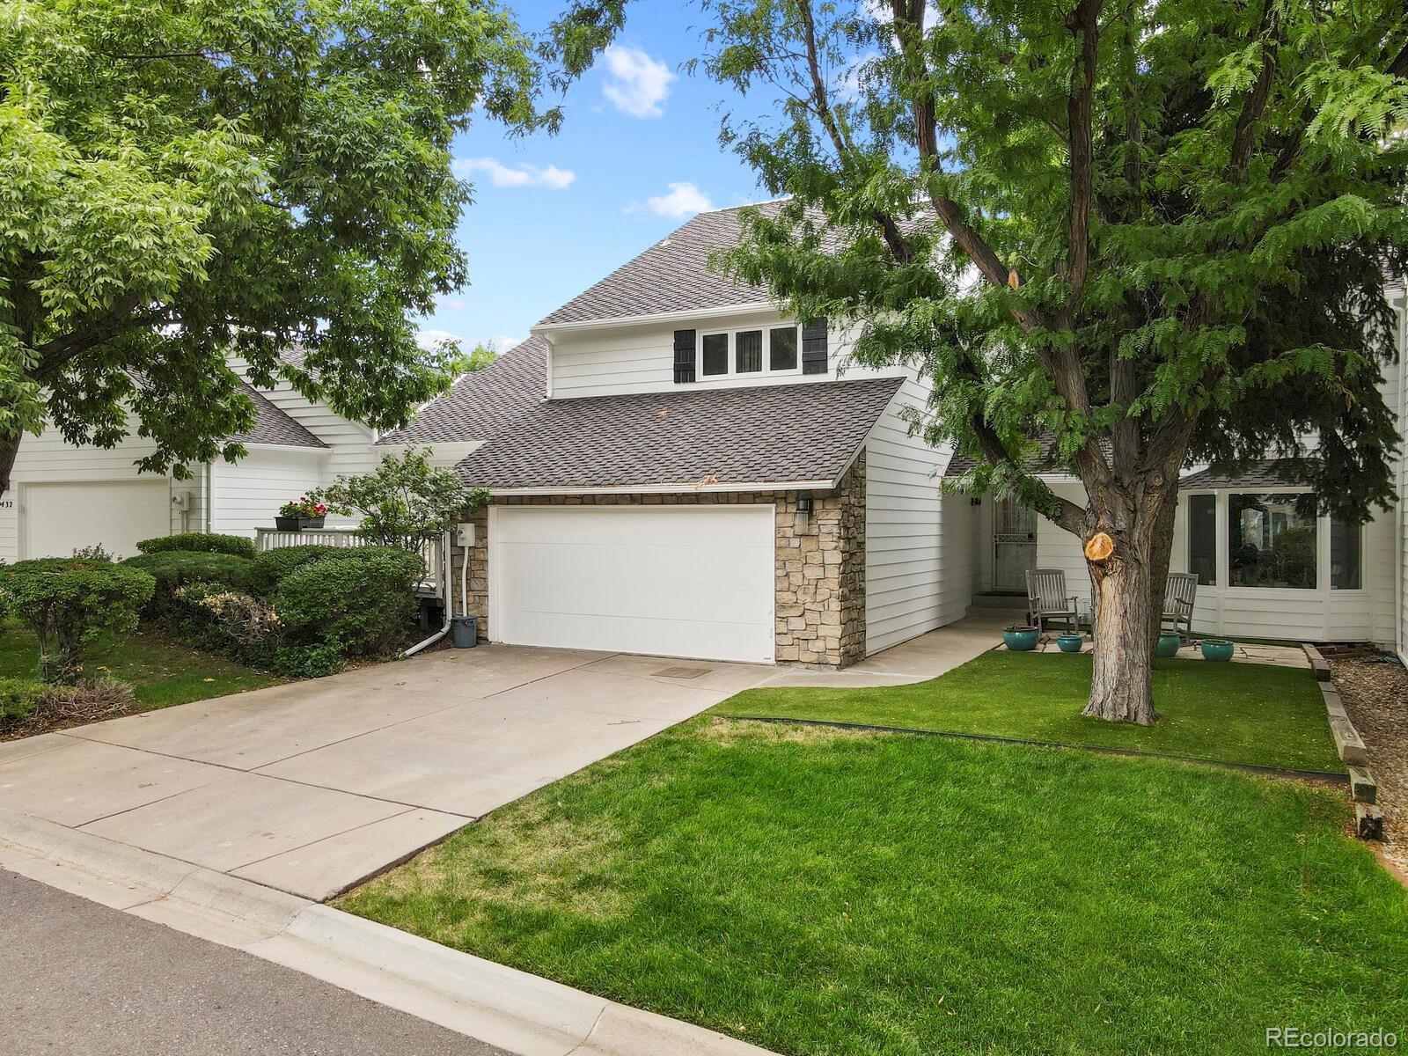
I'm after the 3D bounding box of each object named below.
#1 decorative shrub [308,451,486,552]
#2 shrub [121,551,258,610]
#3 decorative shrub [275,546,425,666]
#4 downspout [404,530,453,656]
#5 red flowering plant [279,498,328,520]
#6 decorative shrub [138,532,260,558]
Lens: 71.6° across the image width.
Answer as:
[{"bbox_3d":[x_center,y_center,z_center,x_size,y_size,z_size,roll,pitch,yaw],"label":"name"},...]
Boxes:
[{"bbox_3d":[-4.960,0.190,15.800,2.450,2.900,2.000,0,0,29],"label":"decorative shrub"},{"bbox_3d":[-8.380,1.010,15.900,1.850,1.220,1.650,0,0,29],"label":"shrub"},{"bbox_3d":[-5.400,1.110,14.900,1.900,1.680,1.750,0,0,29],"label":"decorative shrub"},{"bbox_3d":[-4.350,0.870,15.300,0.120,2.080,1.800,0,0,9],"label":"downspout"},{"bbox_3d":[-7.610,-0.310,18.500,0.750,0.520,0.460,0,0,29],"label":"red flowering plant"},{"bbox_3d":[-9.100,0.750,17.500,1.750,1.280,1.550,0,0,29],"label":"decorative shrub"}]

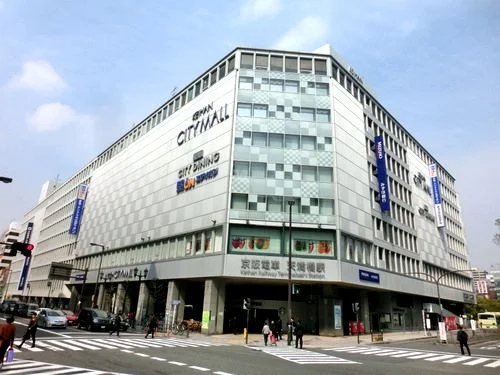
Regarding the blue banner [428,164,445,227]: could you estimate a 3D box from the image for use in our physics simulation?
[{"bbox_3d":[31.782,1.286,58.971,1.150,11.000,0.300,-15,-26,41],"label":"blue banner"}]

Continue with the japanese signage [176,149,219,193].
[{"bbox_3d":[-6.146,-2.195,40.102,0.250,4.300,8.600,19,-25,-38],"label":"japanese signage"}]

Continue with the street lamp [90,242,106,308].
[{"bbox_3d":[-19.695,11.661,42.829,1.800,8.900,0.350,19,-25,-38],"label":"street lamp"}]

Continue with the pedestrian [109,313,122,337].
[{"bbox_3d":[-10.014,10.207,25.873,0.650,1.683,0.500,16,-23,-35],"label":"pedestrian"}]

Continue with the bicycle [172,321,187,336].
[{"bbox_3d":[-5.784,11.574,28.445,0.570,1.050,1.700,14,-22,-30],"label":"bicycle"}]

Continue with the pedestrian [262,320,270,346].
[{"bbox_3d":[1.147,9.959,23.639,0.500,1.576,0.350,9,-20,-17],"label":"pedestrian"}]

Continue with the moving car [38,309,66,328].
[{"bbox_3d":[-18.900,12.468,33.086,1.745,1.490,4.400,18,-24,-37],"label":"moving car"}]

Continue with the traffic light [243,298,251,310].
[{"bbox_3d":[-0.183,8.004,23.583,0.450,0.760,0.380,-8,-22,28],"label":"traffic light"}]

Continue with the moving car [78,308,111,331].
[{"bbox_3d":[-14.887,12.491,33.194,1.740,1.860,4.700,18,-24,-37],"label":"moving car"}]

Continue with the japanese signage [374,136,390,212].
[{"bbox_3d":[16.409,-1.845,42.980,1.100,9.900,0.300,-15,-26,41],"label":"japanese signage"}]

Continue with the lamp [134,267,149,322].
[{"bbox_3d":[-10.757,10.545,33.343,1.400,5.600,0.400,19,-25,-38],"label":"lamp"}]

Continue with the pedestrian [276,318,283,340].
[{"bbox_3d":[2.382,11.281,27.662,0.500,1.674,0.350,9,-20,-17],"label":"pedestrian"}]

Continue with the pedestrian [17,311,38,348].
[{"bbox_3d":[-11.336,7.289,17.787,0.750,1.680,0.500,16,-23,-33],"label":"pedestrian"}]

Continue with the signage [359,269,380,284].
[{"bbox_3d":[12.019,8.878,34.392,0.200,0.950,4.300,-15,-25,41],"label":"signage"}]

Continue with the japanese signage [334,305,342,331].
[{"bbox_3d":[8.082,11.967,31.841,0.620,2.100,0.120,4,-19,-3],"label":"japanese signage"}]

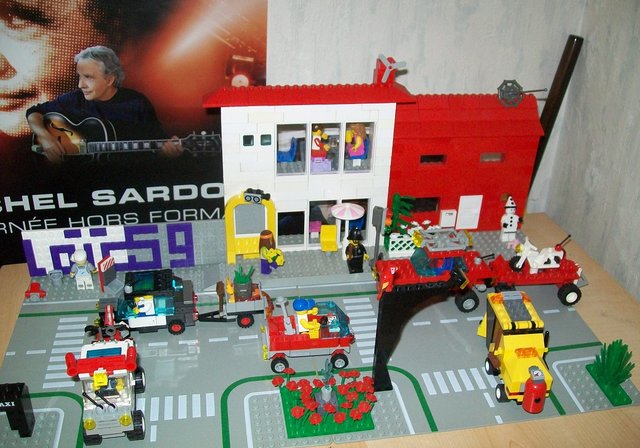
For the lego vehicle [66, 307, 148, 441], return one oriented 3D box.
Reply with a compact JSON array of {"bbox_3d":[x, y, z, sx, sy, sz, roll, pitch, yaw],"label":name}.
[{"bbox_3d":[-0.155,0.109,0.492,0.048,0.061,0.082,-5,31,-12],"label":"lego vehicle"}]

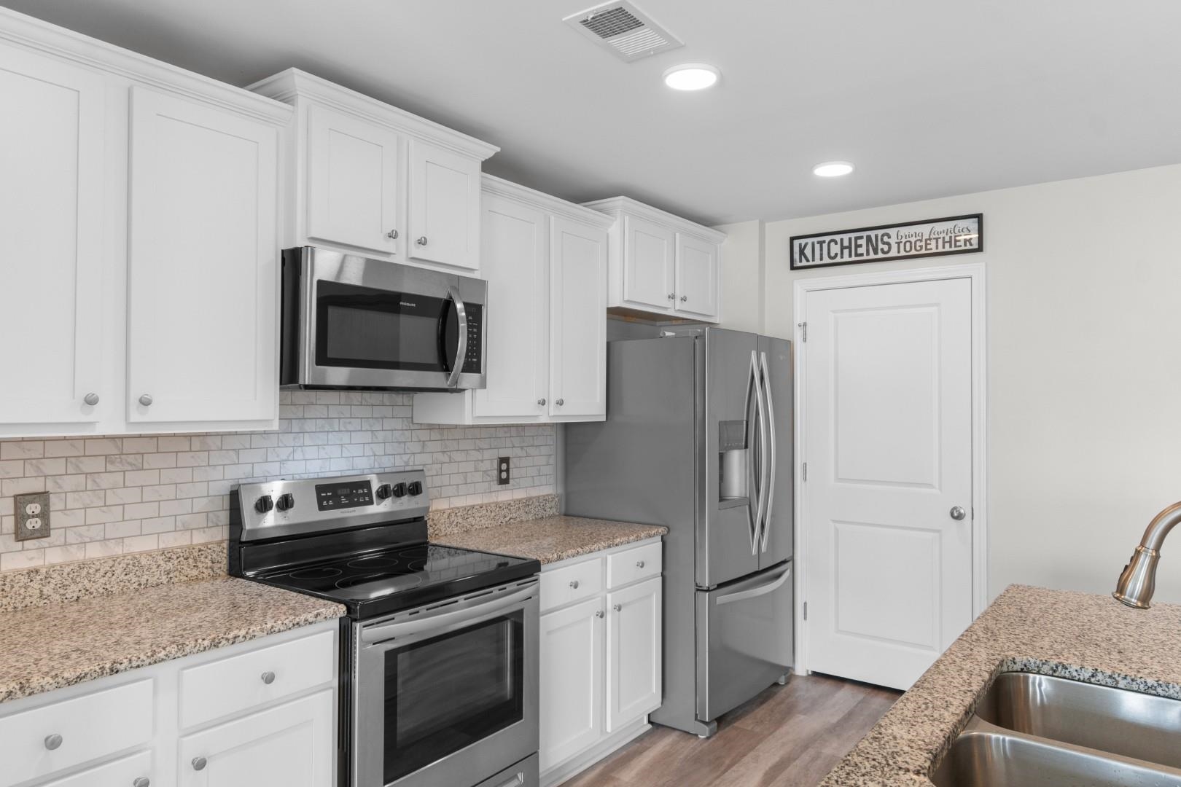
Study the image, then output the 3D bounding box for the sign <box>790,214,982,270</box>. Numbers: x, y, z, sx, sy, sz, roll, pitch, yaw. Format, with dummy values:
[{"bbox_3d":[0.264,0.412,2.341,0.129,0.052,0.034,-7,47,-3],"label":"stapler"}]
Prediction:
[{"bbox_3d":[1.465,-0.756,3.984,0.946,0.175,0.020,0,-1,37],"label":"sign"}]

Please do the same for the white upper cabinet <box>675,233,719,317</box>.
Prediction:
[{"bbox_3d":[0.567,-0.620,4.210,0.023,0.393,0.402,0,-1,37],"label":"white upper cabinet"}]

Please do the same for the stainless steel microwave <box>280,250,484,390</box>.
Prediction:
[{"bbox_3d":[-0.756,-0.213,2.697,0.440,0.408,0.760,0,-1,37],"label":"stainless steel microwave"}]

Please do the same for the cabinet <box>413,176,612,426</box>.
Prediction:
[{"bbox_3d":[-0.295,-0.349,3.397,0.345,0.945,0.910,0,-1,37],"label":"cabinet"}]

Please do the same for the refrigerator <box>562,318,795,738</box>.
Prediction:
[{"bbox_3d":[0.484,0.615,3.962,0.855,1.781,0.915,0,-1,37],"label":"refrigerator"}]

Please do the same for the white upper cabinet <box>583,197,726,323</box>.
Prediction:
[{"bbox_3d":[0.289,-0.643,4.125,0.417,0.493,1.035,0,-1,37],"label":"white upper cabinet"}]

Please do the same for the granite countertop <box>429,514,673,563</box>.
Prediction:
[{"bbox_3d":[-0.177,0.605,3.295,0.640,0.040,0.915,0,-1,37],"label":"granite countertop"}]

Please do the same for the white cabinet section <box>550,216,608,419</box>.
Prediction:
[{"bbox_3d":[-0.170,-0.317,3.538,0.322,0.856,0.430,-1,-1,37],"label":"white cabinet section"}]

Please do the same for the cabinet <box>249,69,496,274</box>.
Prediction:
[{"bbox_3d":[-0.765,-0.671,2.715,0.407,0.508,0.855,0,-1,37],"label":"cabinet"}]

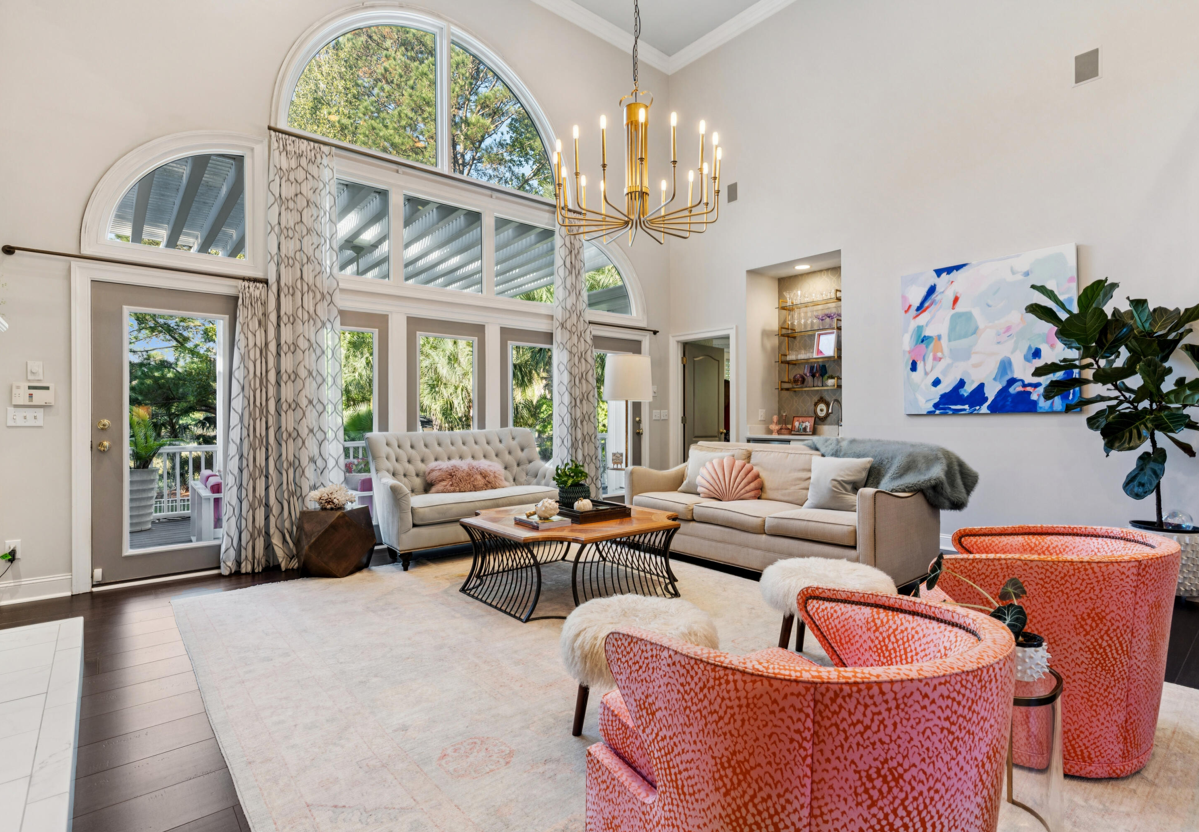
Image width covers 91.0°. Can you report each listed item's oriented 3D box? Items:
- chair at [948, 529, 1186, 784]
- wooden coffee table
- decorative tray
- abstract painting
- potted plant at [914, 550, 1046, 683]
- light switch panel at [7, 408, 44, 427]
[{"bbox_3d":[1.620,0.780,2.205,0.810,0.710,0.750,0,0,36],"label":"chair"},{"bbox_3d":[-0.190,0.909,3.929,1.220,0.460,1.260,0,0,-40],"label":"wooden coffee table"},{"bbox_3d":[-0.107,0.640,4.000,0.450,0.065,0.480,0,0,-40],"label":"decorative tray"},{"bbox_3d":[3.088,-0.634,4.750,0.040,1.220,1.220,0,0,-40],"label":"abstract painting"},{"bbox_3d":[1.084,0.558,1.660,0.340,0.330,0.260,0,0,6],"label":"potted plant"},{"bbox_3d":[-3.557,0.009,3.652,0.162,0.115,0.012,0,0,-40],"label":"light switch panel"}]

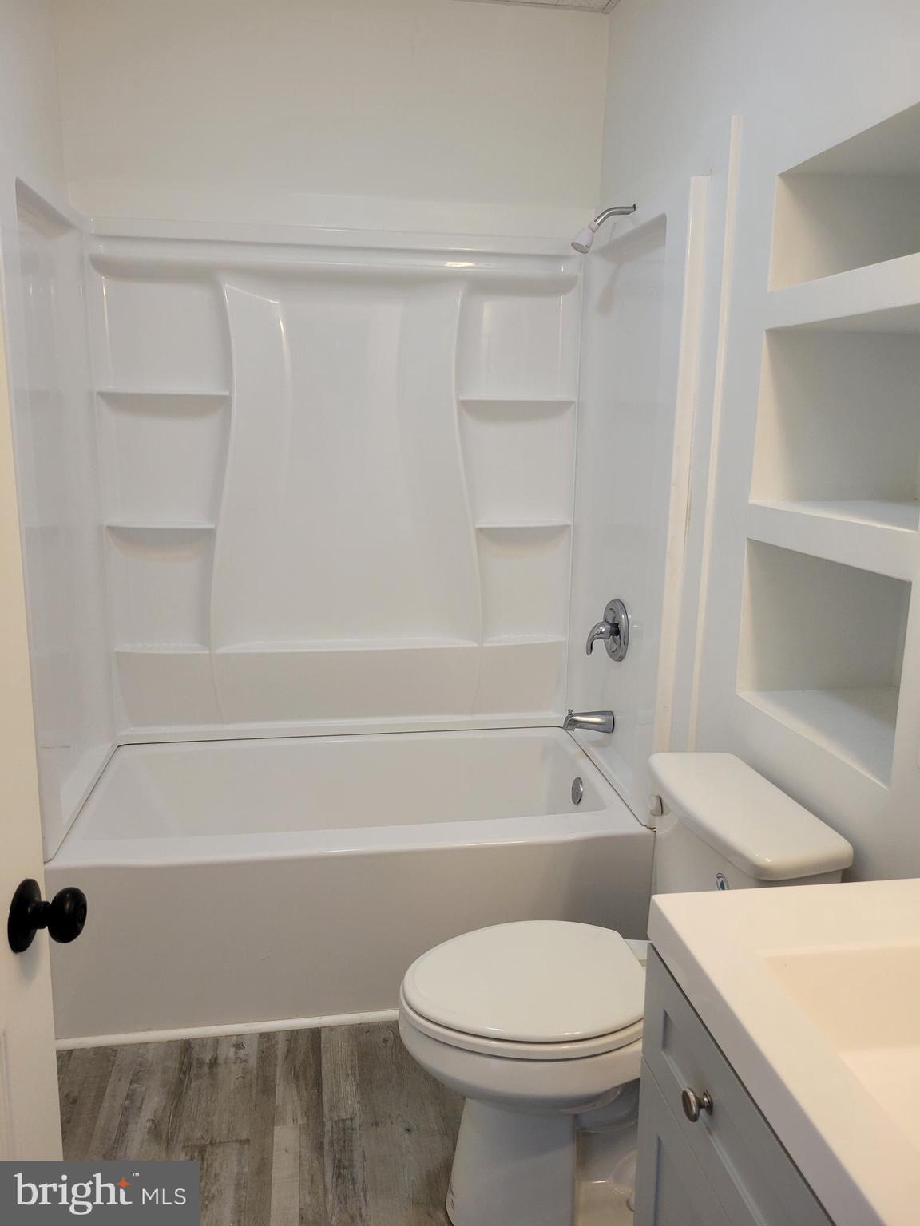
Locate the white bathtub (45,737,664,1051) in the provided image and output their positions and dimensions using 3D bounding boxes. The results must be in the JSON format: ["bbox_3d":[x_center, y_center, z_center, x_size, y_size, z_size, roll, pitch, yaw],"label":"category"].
[{"bbox_3d":[-0.291,0.684,2.555,1.443,0.456,0.814,-1,12,-9],"label":"white bathtub"}]

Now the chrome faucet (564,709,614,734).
[{"bbox_3d":[0.347,0.296,2.488,0.141,0.069,0.061,-1,12,-9],"label":"chrome faucet"}]

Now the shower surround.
[{"bbox_3d":[-0.340,-0.331,2.756,1.394,1.467,0.107,-1,12,-9],"label":"shower surround"}]

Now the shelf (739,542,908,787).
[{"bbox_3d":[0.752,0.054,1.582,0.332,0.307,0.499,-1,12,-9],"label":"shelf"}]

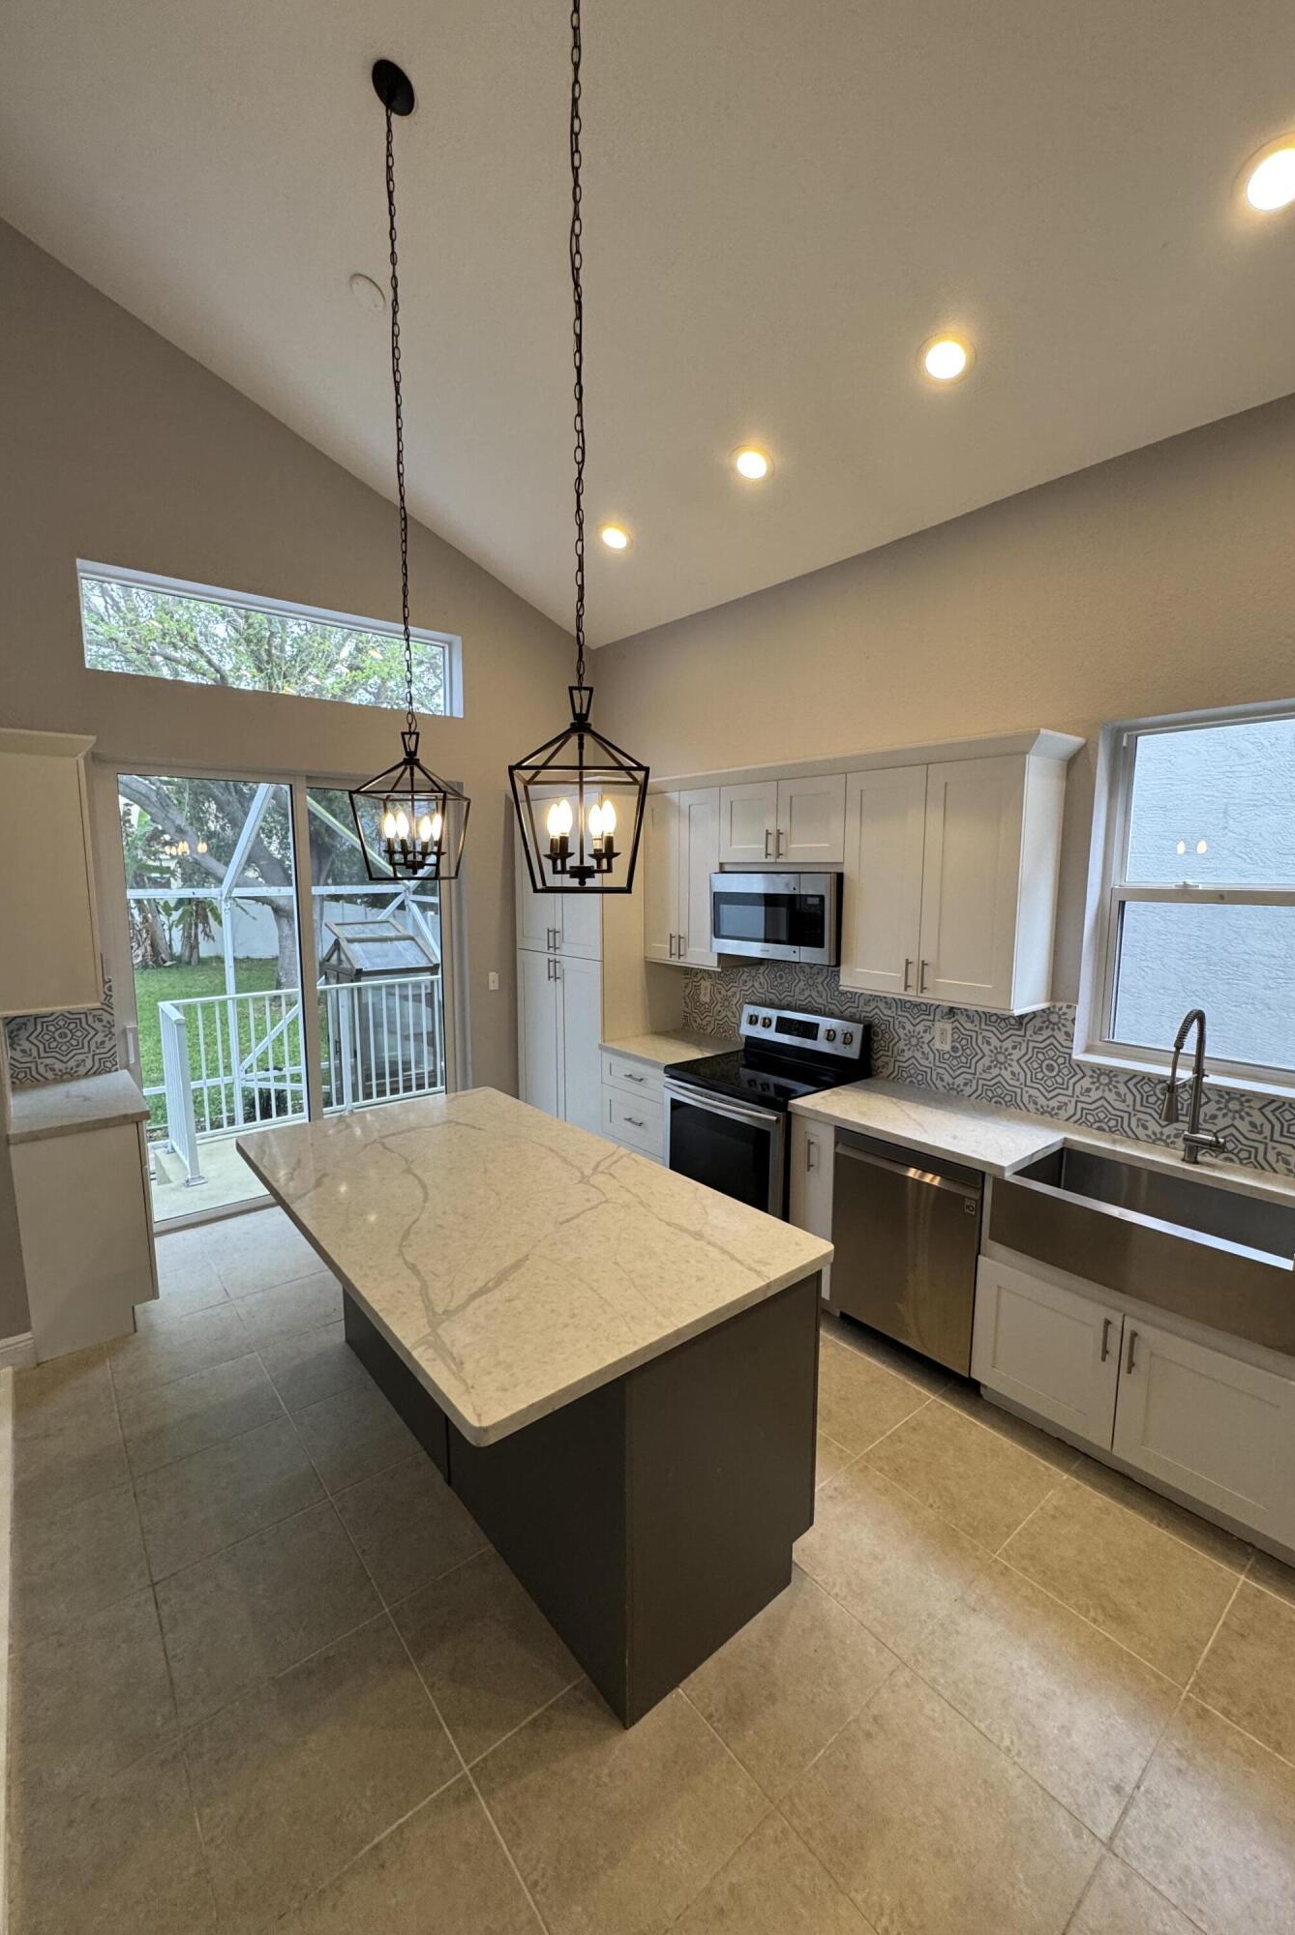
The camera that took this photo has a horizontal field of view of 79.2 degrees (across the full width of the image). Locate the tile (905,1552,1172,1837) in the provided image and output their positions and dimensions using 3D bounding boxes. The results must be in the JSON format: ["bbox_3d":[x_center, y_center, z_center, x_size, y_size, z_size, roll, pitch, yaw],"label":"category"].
[{"bbox_3d":[0.929,1.672,1.839,0.450,0.010,0.450,-6,10,-39],"label":"tile"}]

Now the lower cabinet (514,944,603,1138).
[{"bbox_3d":[-0.313,0.568,4.919,0.610,1.348,0.935,-6,10,-39],"label":"lower cabinet"}]

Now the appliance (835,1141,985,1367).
[{"bbox_3d":[1.183,1.067,3.155,0.600,0.835,0.606,-6,10,-39],"label":"appliance"}]

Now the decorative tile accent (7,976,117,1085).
[{"bbox_3d":[-2.667,0.287,3.567,0.400,0.452,0.012,-6,10,-39],"label":"decorative tile accent"}]

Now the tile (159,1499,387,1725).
[{"bbox_3d":[-0.997,1.667,2.064,0.457,0.012,0.457,-6,10,-39],"label":"tile"}]

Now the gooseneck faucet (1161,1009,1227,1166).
[{"bbox_3d":[1.745,0.403,2.497,0.260,0.515,0.150,-6,10,-39],"label":"gooseneck faucet"}]

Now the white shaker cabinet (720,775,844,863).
[{"bbox_3d":[0.731,-0.683,3.748,0.320,0.395,0.760,-6,10,-39],"label":"white shaker cabinet"}]

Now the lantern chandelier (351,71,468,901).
[{"bbox_3d":[-0.765,-1.438,2.458,0.305,2.320,0.305,0,8,2],"label":"lantern chandelier"}]

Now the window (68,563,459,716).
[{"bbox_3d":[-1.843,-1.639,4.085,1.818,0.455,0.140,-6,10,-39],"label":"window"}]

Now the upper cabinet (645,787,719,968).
[{"bbox_3d":[0.293,-0.482,4.257,0.330,0.920,0.595,-6,10,-39],"label":"upper cabinet"}]

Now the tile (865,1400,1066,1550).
[{"bbox_3d":[0.997,1.586,2.478,0.450,0.010,0.450,-6,10,-39],"label":"tile"}]

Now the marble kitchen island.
[{"bbox_3d":[-0.498,1.136,2.501,1.050,0.925,1.902,-6,10,-39],"label":"marble kitchen island"}]

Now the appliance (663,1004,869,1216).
[{"bbox_3d":[0.567,0.814,3.776,0.685,1.170,0.765,-6,10,-39],"label":"appliance"}]

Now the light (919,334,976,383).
[{"bbox_3d":[0.973,-1.979,2.542,0.182,0.020,0.182,23,-8,-39],"label":"light"}]

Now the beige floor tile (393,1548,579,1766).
[{"bbox_3d":[-0.349,1.676,1.999,0.457,0.012,0.457,-6,10,-39],"label":"beige floor tile"}]

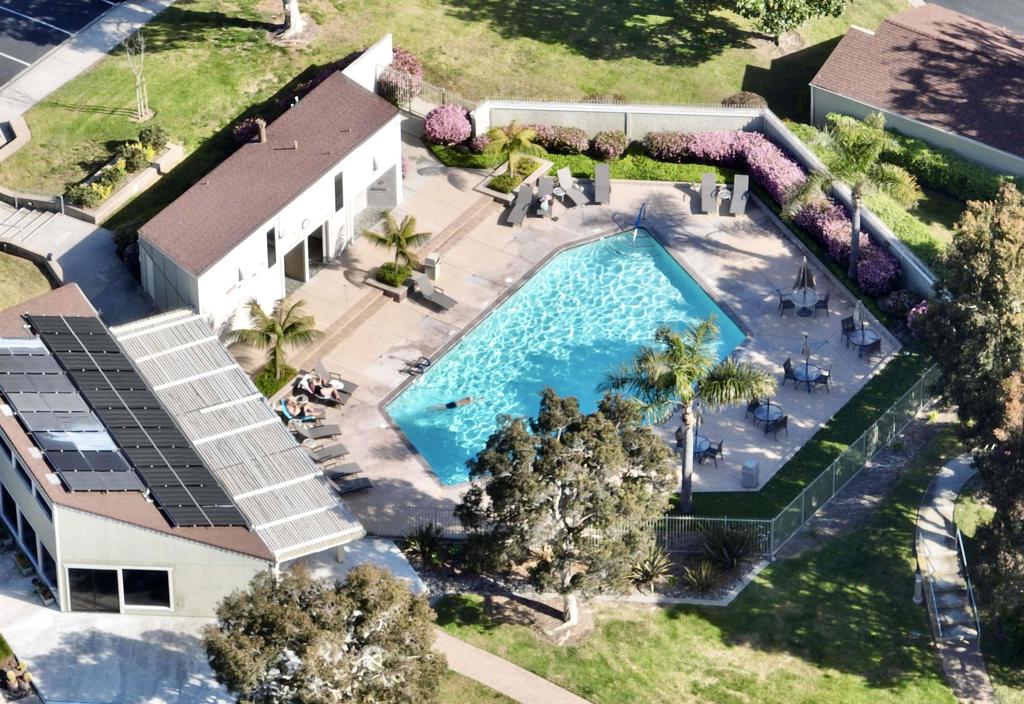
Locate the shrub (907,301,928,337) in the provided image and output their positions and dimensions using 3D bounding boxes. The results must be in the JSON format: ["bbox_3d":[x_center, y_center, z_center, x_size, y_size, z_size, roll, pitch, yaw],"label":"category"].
[{"bbox_3d":[15.484,-1.187,179.433,1.350,1.350,1.350,0,36,0],"label":"shrub"}]

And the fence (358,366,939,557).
[{"bbox_3d":[6.340,5.283,172.245,22.929,1.750,6.614,-13,37,-16],"label":"fence"}]

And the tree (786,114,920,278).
[{"bbox_3d":[13.101,-5.515,181.328,5.200,6.100,4.900,0,36,0],"label":"tree"}]

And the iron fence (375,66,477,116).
[{"bbox_3d":[-3.443,-9.941,190.660,5.010,1.700,0.100,24,43,29],"label":"iron fence"}]

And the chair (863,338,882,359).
[{"bbox_3d":[13.672,-0.205,180.435,0.600,0.880,0.620,-29,44,-33],"label":"chair"}]

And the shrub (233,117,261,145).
[{"bbox_3d":[-10.346,-8.526,188.438,1.500,1.700,1.500,0,36,0],"label":"shrub"}]

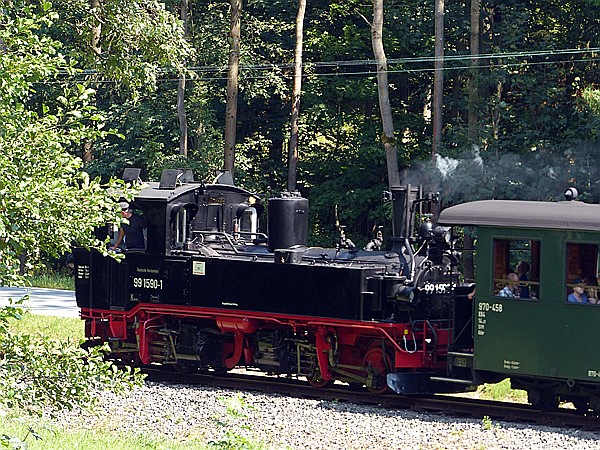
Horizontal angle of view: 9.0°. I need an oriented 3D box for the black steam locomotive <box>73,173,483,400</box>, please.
[{"bbox_3d":[-0.430,0.870,63.500,2.100,3.400,8.700,-2,4,-43],"label":"black steam locomotive"}]

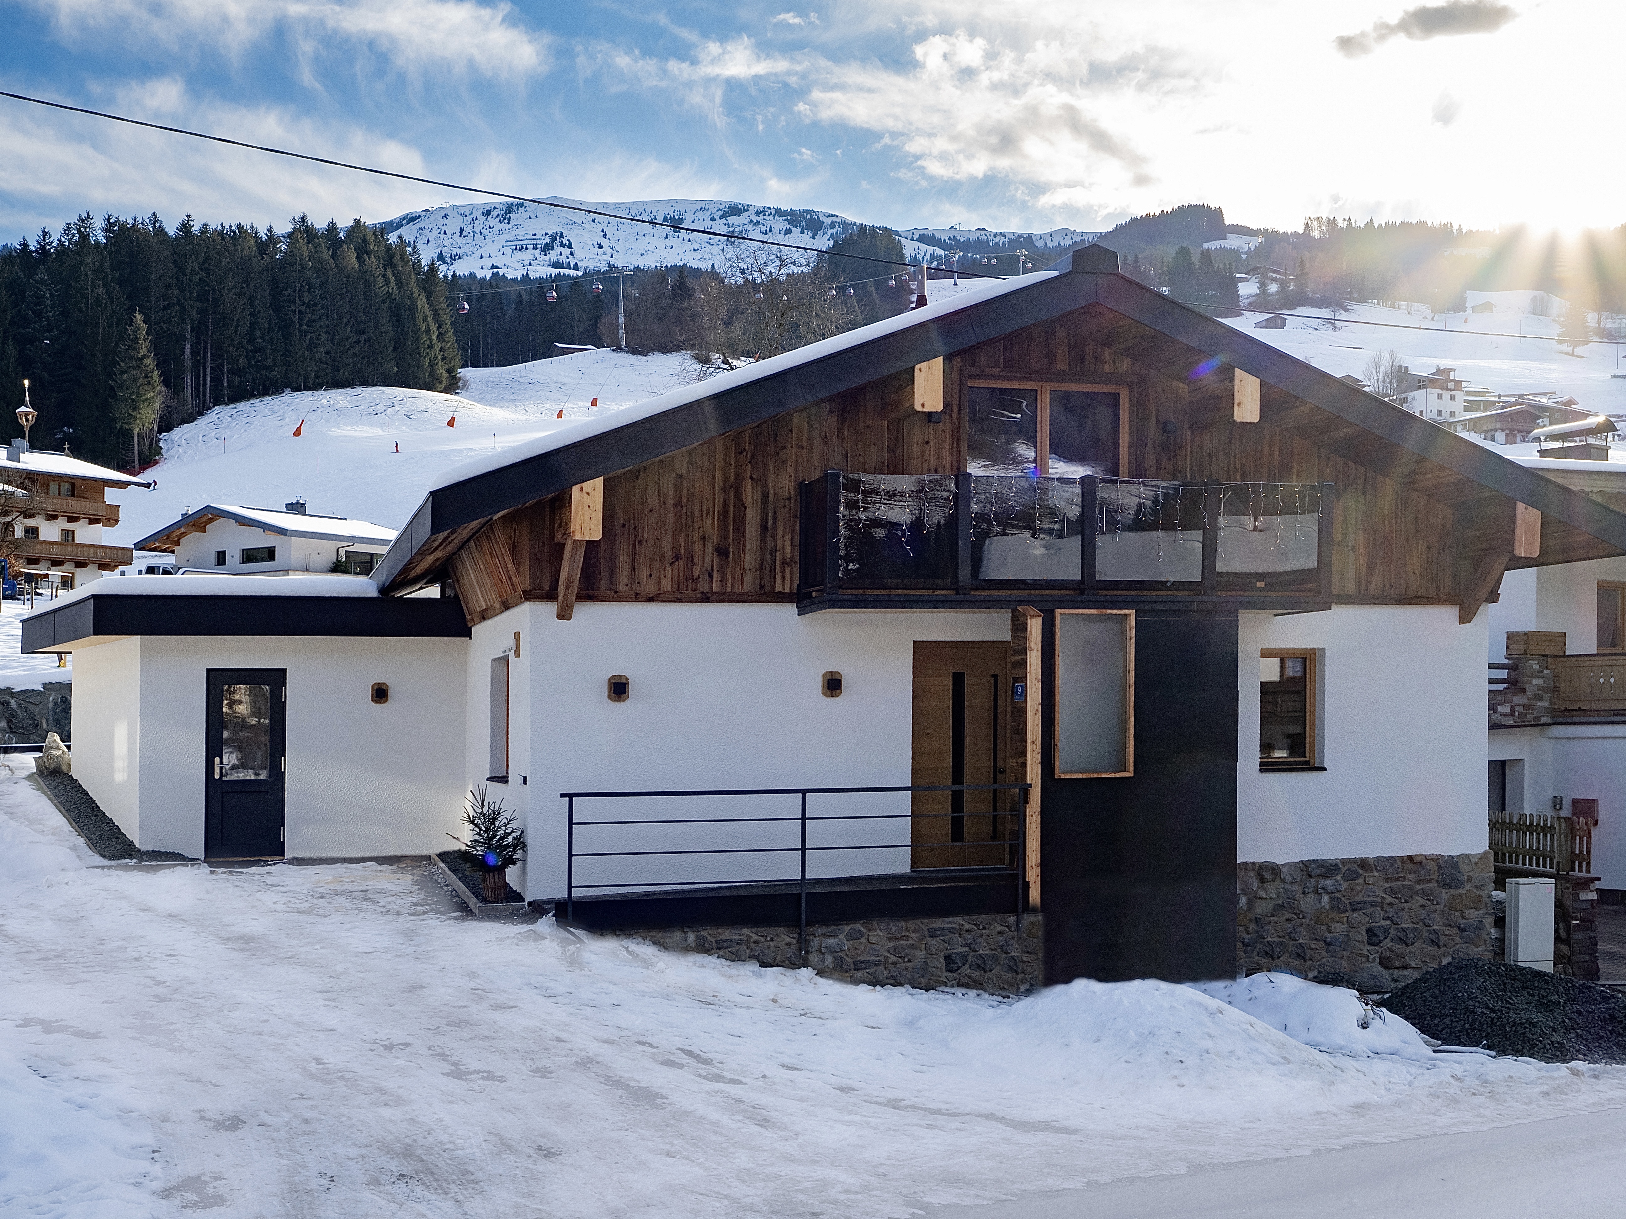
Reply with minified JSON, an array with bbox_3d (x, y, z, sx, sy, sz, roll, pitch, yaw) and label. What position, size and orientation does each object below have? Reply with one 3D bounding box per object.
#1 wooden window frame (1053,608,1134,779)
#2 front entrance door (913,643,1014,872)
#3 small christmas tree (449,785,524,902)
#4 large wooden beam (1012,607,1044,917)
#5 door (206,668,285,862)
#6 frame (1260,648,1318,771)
[{"bbox_3d":[2.593,0.773,16.450,0.790,1.530,0.090,0,-2,-16],"label":"wooden window frame"},{"bbox_3d":[1.414,1.402,17.200,1.050,2.190,0.100,0,-2,-16],"label":"front entrance door"},{"bbox_3d":[-2.939,2.114,16.100,0.660,1.050,0.620,0,-2,-16],"label":"small christmas tree"},{"bbox_3d":[1.984,1.387,16.450,0.150,2.720,0.330,0,-2,-16],"label":"large wooden beam"},{"bbox_3d":[-6.423,1.747,20.200,0.870,2.150,0.100,0,-2,-16],"label":"door"},{"bbox_3d":[4.805,1.005,18.100,0.720,1.220,0.100,0,-2,-16],"label":"frame"}]

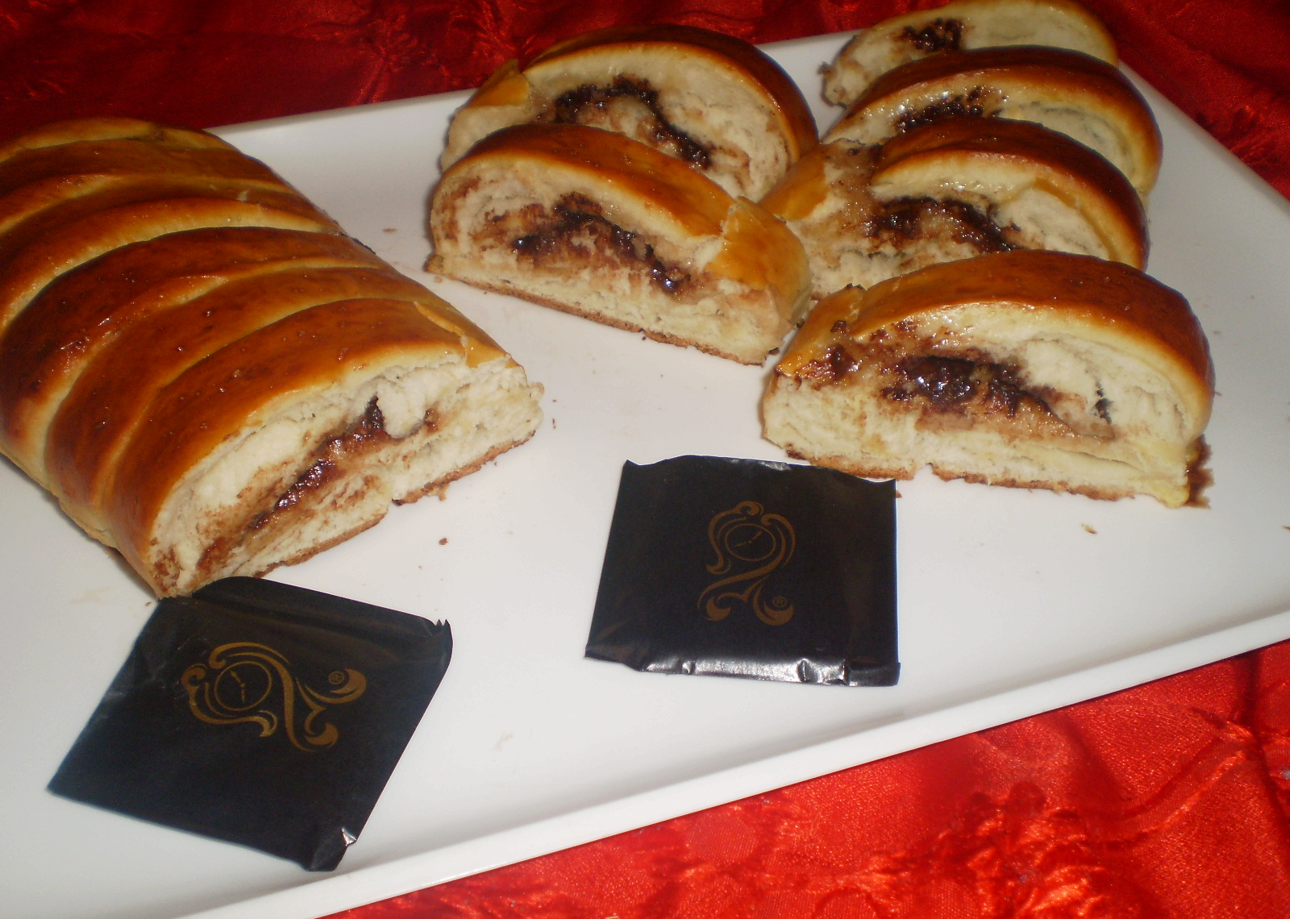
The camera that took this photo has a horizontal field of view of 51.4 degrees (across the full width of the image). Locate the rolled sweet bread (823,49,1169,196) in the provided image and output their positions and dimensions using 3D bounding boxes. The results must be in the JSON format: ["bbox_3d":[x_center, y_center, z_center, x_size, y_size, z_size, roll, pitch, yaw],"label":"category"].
[{"bbox_3d":[0.088,-0.085,0.336,0.083,0.039,0.019,8,45,8],"label":"rolled sweet bread"}]

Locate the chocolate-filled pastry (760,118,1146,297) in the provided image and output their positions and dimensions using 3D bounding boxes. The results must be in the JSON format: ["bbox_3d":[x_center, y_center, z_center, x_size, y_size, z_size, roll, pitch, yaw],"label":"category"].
[{"bbox_3d":[0.073,-0.054,0.306,0.084,0.042,0.021,15,46,17],"label":"chocolate-filled pastry"}]

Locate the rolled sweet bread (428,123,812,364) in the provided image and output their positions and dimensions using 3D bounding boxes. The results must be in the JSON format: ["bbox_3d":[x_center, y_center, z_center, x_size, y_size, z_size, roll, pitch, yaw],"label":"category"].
[{"bbox_3d":[-0.008,-0.053,0.309,0.096,0.040,0.018,17,47,19],"label":"rolled sweet bread"}]

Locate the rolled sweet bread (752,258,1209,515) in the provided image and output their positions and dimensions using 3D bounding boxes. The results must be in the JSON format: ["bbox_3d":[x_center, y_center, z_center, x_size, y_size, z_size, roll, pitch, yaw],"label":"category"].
[{"bbox_3d":[0.071,-0.019,0.270,0.089,0.041,0.021,9,44,11],"label":"rolled sweet bread"}]

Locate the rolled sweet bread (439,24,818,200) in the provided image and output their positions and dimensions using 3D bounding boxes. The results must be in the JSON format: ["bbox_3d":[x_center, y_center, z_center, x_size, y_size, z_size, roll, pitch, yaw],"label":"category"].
[{"bbox_3d":[-0.004,-0.090,0.346,0.095,0.042,0.016,4,44,6],"label":"rolled sweet bread"}]

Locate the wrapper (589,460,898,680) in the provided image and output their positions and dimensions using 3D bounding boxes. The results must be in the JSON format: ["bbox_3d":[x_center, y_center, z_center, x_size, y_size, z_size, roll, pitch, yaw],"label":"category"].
[{"bbox_3d":[0.020,0.020,0.257,0.055,0.005,0.053,4,44,6],"label":"wrapper"}]

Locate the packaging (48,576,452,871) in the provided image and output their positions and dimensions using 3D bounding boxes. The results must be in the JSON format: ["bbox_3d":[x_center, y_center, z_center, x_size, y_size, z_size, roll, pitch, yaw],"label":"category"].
[{"bbox_3d":[-0.069,0.043,0.235,0.054,0.005,0.051,10,45,11],"label":"packaging"}]

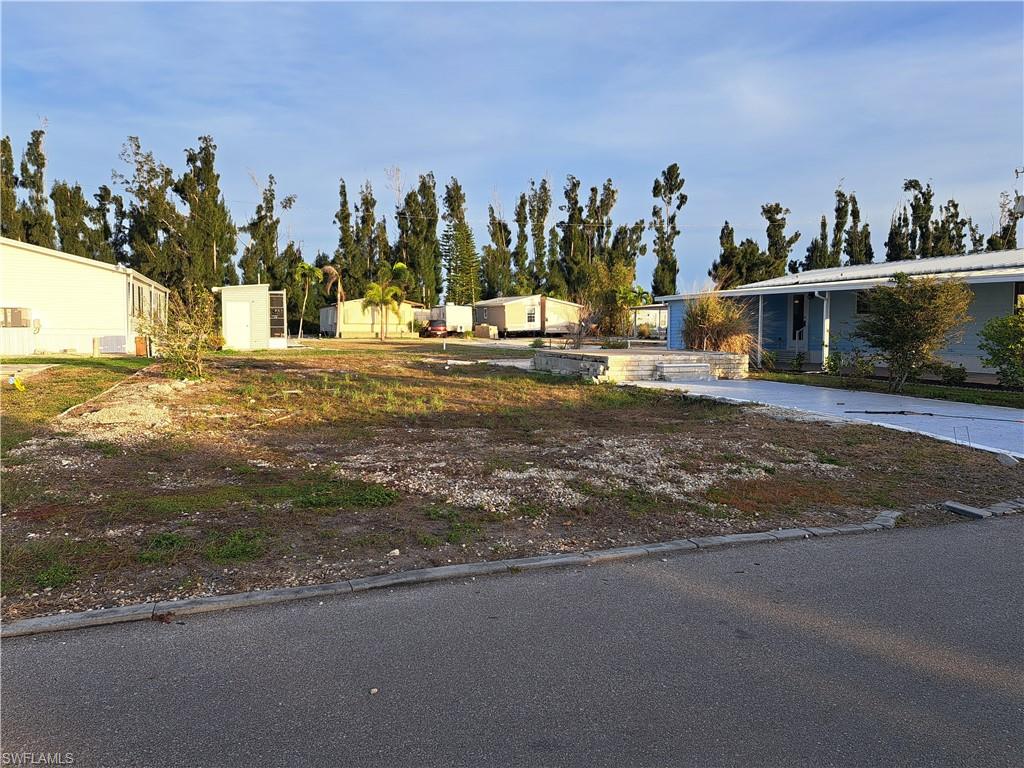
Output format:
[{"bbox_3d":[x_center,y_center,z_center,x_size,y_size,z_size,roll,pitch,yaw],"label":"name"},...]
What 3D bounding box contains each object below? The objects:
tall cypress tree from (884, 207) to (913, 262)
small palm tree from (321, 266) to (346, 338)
[{"bbox_3d":[58.690,-17.394,108.675,4.594,19.213,4.594,3,5,28],"label":"tall cypress tree"},{"bbox_3d":[-15.625,-7.215,62.217,2.110,6.440,2.110,0,5,0],"label":"small palm tree"}]

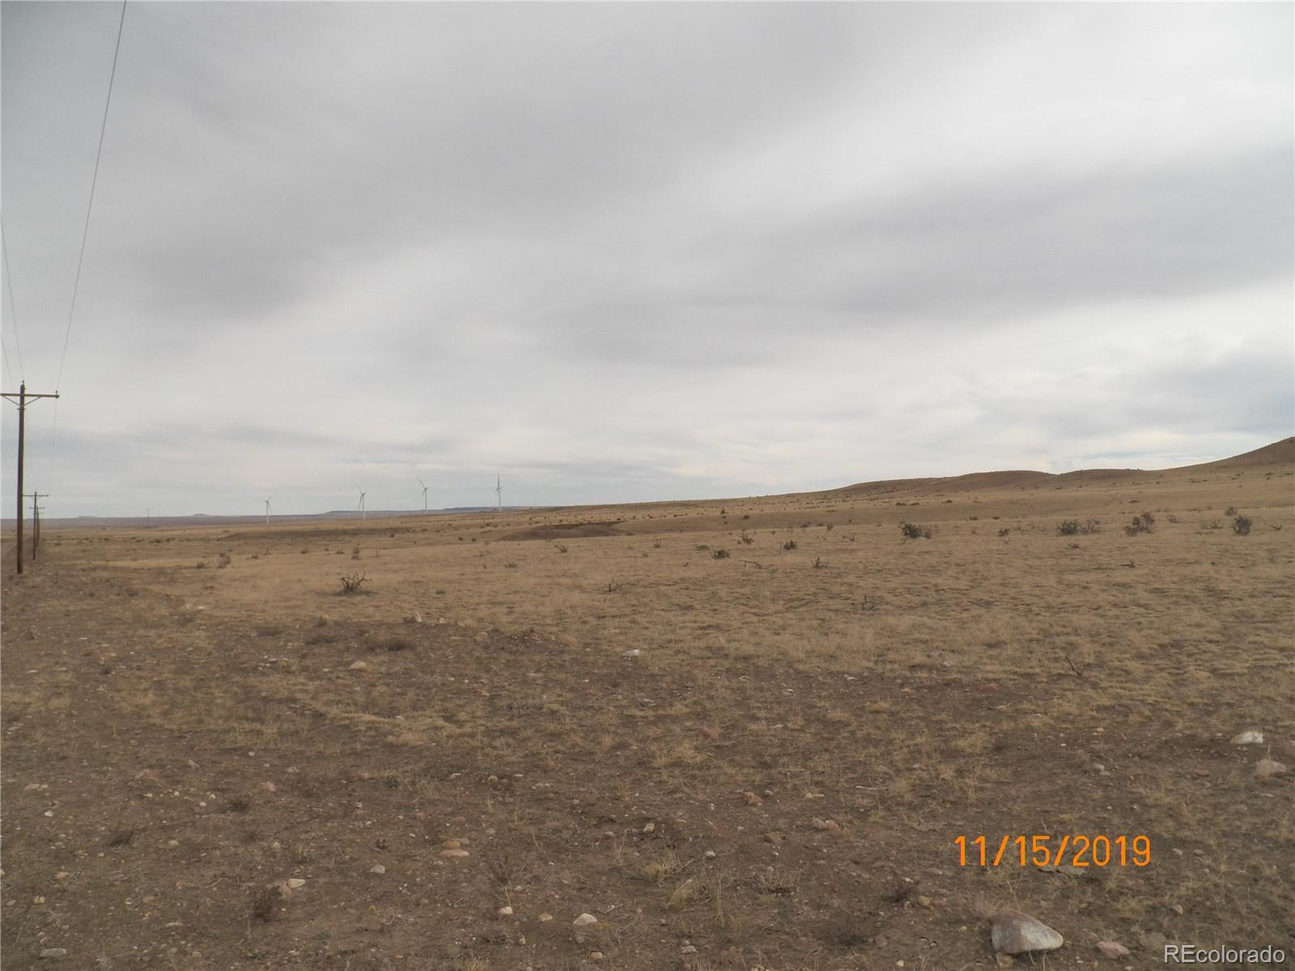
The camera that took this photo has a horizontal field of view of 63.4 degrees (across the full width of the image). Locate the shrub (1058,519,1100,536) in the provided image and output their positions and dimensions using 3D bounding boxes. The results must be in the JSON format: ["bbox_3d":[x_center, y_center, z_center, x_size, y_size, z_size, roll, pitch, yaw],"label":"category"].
[{"bbox_3d":[19.360,1.861,47.000,1.762,0.772,1.300,-1,-2,22],"label":"shrub"}]

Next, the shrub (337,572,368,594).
[{"bbox_3d":[-7.154,2.377,25.500,0.711,0.542,0.700,1,-2,-16],"label":"shrub"}]

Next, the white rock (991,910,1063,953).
[{"bbox_3d":[1.396,1.642,3.850,0.245,0.125,0.190,-1,-2,20],"label":"white rock"}]

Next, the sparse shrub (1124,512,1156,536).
[{"bbox_3d":[21.636,1.710,46.000,1.246,1.066,1.150,-1,-2,25],"label":"sparse shrub"}]

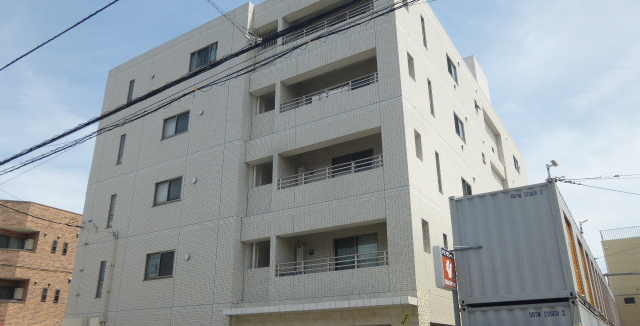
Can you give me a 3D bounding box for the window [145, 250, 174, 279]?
[{"bbox_3d":[-5.829,3.773,16.945,1.594,0.982,0.150,-13,-25,30],"label":"window"}]

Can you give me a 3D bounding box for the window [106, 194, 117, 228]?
[{"bbox_3d":[-8.784,2.064,19.619,0.393,1.438,0.150,-13,-25,30],"label":"window"}]

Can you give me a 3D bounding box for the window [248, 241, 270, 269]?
[{"bbox_3d":[-1.948,3.067,15.328,1.074,0.936,0.150,-13,-25,30],"label":"window"}]

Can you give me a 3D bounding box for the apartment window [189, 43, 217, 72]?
[{"bbox_3d":[-4.758,-4.333,19.119,1.540,0.940,0.150,-14,-25,30],"label":"apartment window"}]

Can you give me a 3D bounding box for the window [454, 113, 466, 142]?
[{"bbox_3d":[5.811,-1.472,19.368,0.150,0.980,1.390,-14,-25,30],"label":"window"}]

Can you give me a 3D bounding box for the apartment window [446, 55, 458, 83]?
[{"bbox_3d":[5.789,-4.092,20.397,0.150,0.950,1.380,-14,-25,30],"label":"apartment window"}]

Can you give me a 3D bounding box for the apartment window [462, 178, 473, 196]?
[{"bbox_3d":[5.848,1.209,18.389,0.150,0.970,1.386,-13,-25,30],"label":"apartment window"}]

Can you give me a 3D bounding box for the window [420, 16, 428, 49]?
[{"bbox_3d":[3.901,-4.960,17.562,0.150,1.480,0.400,-14,-25,30],"label":"window"}]

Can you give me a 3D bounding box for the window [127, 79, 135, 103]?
[{"bbox_3d":[-8.823,-3.217,21.677,0.370,1.421,0.150,-13,-25,30],"label":"window"}]

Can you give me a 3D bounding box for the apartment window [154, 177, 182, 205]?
[{"bbox_3d":[-5.868,1.149,17.981,1.559,0.976,0.150,-13,-25,30],"label":"apartment window"}]

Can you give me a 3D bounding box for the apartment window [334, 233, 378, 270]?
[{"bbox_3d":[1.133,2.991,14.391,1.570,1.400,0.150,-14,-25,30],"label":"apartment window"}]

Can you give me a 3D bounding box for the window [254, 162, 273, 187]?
[{"bbox_3d":[-1.977,0.403,16.117,0.860,0.860,0.150,-14,-25,30],"label":"window"}]

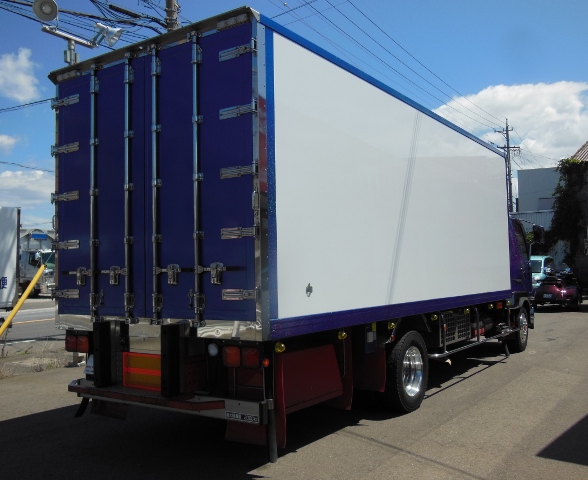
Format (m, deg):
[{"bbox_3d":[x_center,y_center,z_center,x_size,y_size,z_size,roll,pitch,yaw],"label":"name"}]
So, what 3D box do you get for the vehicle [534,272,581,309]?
[{"bbox_3d":[10.351,1.898,24.600,1.650,1.300,3.800,-3,-3,27],"label":"vehicle"}]

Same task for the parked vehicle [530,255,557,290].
[{"bbox_3d":[9.100,1.450,23.800,1.500,1.620,3.450,-3,-3,31],"label":"parked vehicle"}]

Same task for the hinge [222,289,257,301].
[{"bbox_3d":[-0.398,0.397,4.610,0.320,0.085,0.050,-3,-4,33],"label":"hinge"}]

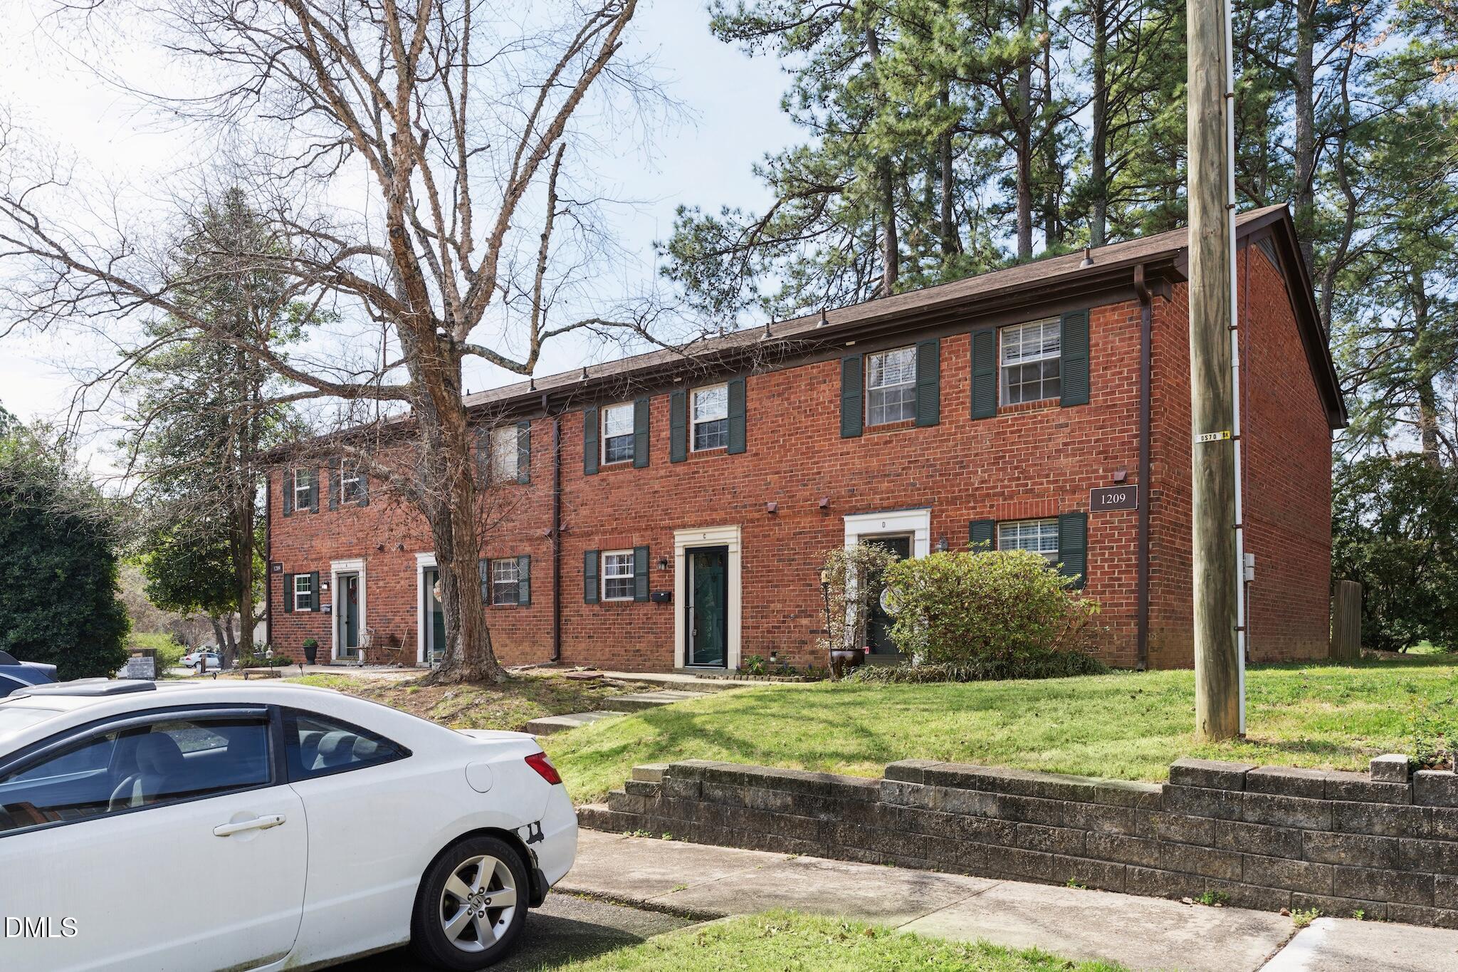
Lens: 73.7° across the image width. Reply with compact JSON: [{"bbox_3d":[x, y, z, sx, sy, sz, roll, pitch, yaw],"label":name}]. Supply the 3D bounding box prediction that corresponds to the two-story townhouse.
[{"bbox_3d":[0.050,0.080,24.000,24.200,7.850,12.900,-6,-10,39],"label":"two-story townhouse"}]

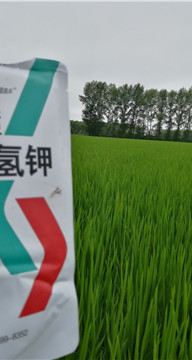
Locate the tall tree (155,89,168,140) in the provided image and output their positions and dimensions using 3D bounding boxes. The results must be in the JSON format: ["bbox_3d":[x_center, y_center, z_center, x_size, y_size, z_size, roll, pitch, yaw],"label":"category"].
[{"bbox_3d":[12.720,-12.430,70.000,2.800,10.700,2.900,4,7,0],"label":"tall tree"}]

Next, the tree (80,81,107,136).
[{"bbox_3d":[-0.490,-13.790,71.000,5.100,11.600,4.600,4,7,0],"label":"tree"}]

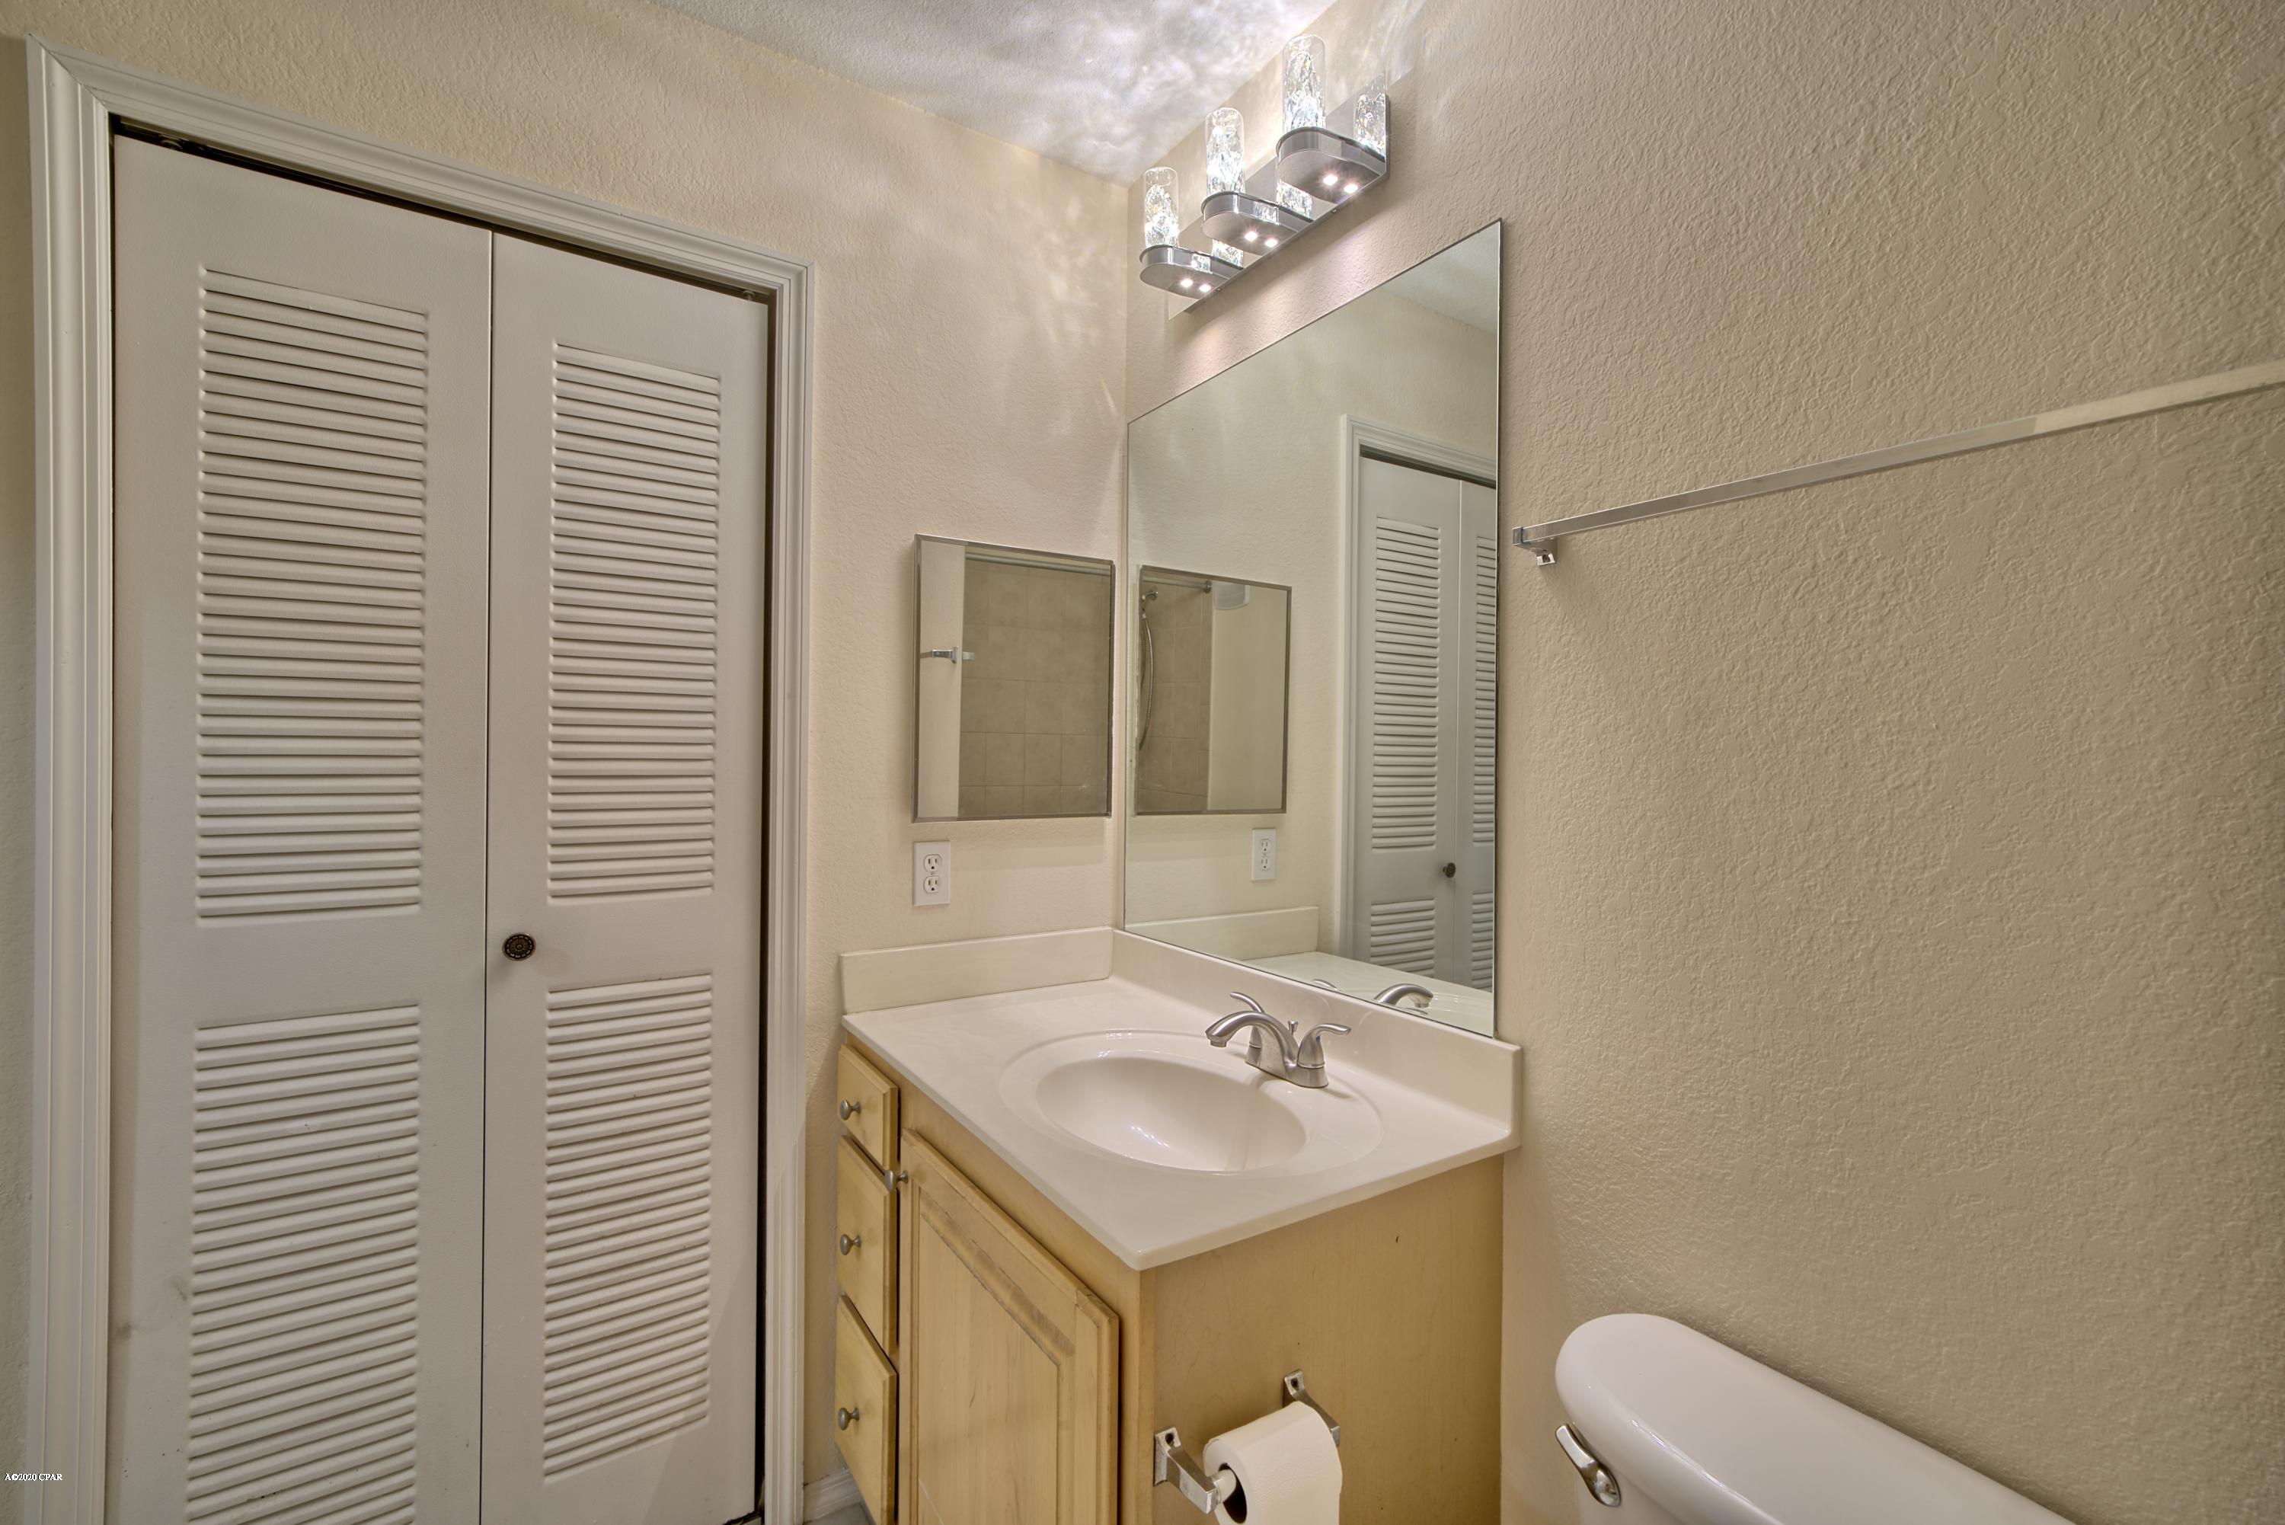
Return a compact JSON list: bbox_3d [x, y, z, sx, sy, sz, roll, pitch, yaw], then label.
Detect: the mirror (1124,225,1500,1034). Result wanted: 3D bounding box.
[{"bbox_3d":[0.199,-0.168,1.529,0.010,1.003,0.859,0,0,-33],"label":"mirror"}]

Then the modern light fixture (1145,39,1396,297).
[{"bbox_3d":[0.148,-0.905,1.496,0.140,0.195,0.527,0,0,-33],"label":"modern light fixture"}]

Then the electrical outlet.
[{"bbox_3d":[-0.377,0.203,1.721,0.069,0.115,0.008,0,0,-33],"label":"electrical outlet"}]

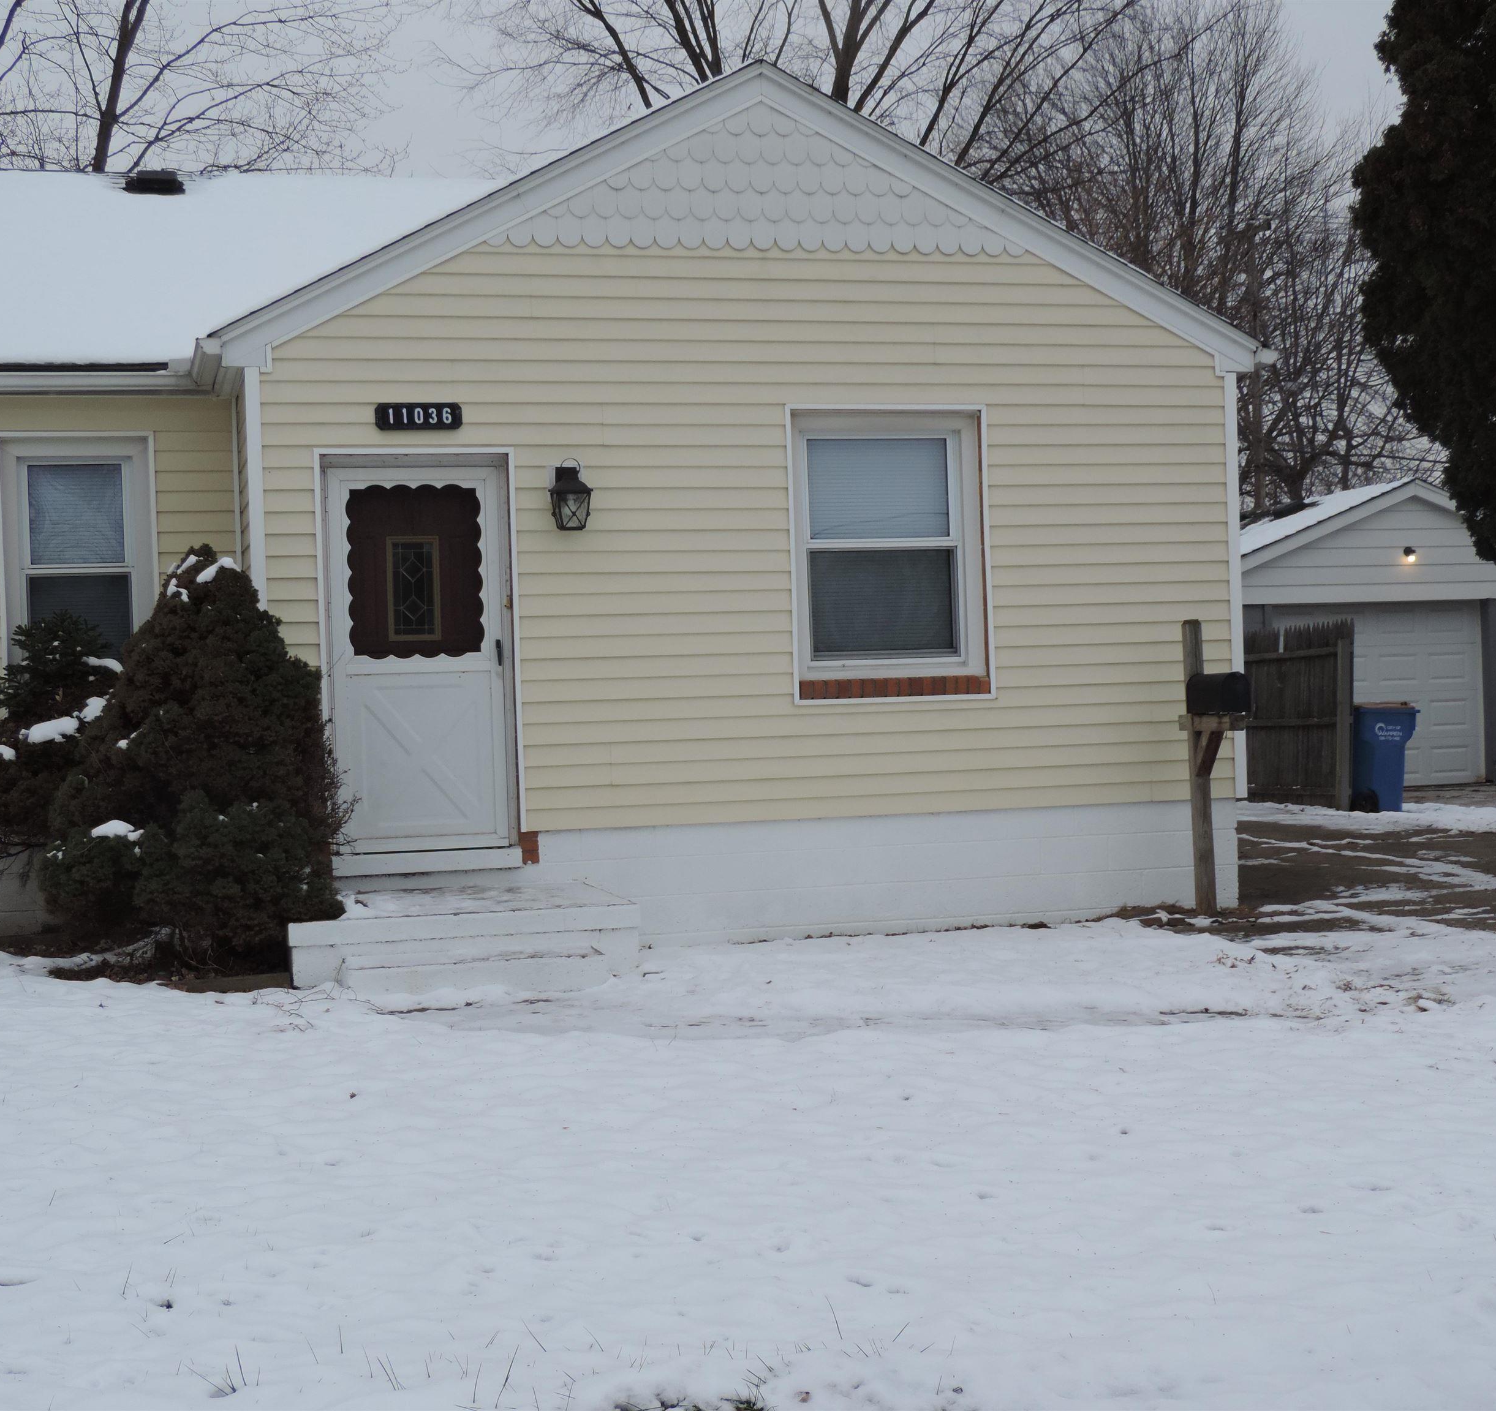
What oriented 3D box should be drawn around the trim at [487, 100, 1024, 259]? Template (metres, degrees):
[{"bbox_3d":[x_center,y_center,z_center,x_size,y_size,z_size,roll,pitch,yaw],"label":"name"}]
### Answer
[{"bbox_3d":[0.082,-2.900,12.813,3.070,0.880,0.050,-2,0,-16],"label":"trim"}]

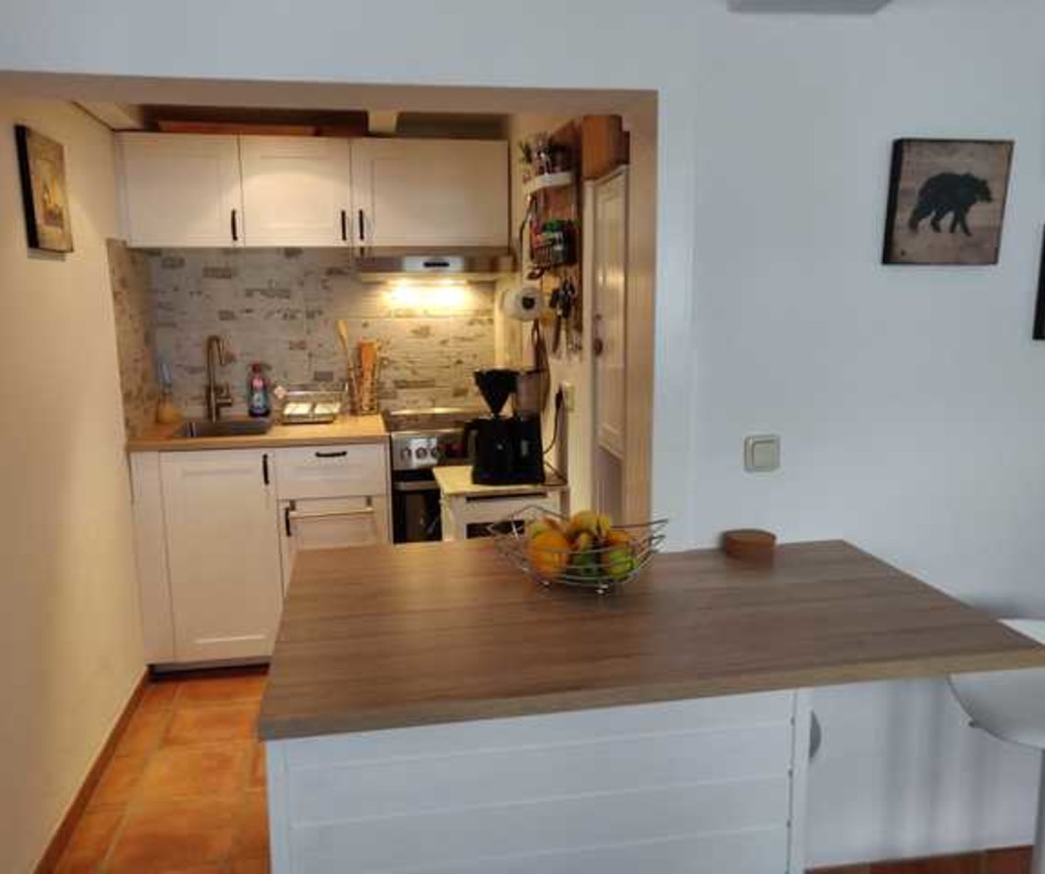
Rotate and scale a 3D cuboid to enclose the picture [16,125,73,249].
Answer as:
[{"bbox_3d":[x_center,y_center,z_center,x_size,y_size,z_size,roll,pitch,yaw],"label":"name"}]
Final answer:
[{"bbox_3d":[-1.283,-0.656,2.267,0.025,0.300,0.270,-2,10,-10],"label":"picture"}]

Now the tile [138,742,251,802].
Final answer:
[{"bbox_3d":[-0.998,1.028,2.595,0.290,0.015,0.290,-2,10,-10],"label":"tile"}]

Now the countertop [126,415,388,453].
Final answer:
[{"bbox_3d":[-1.005,-0.024,3.333,0.920,0.040,0.610,-2,10,-10],"label":"countertop"}]

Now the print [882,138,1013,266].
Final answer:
[{"bbox_3d":[0.885,-0.485,1.753,0.253,0.252,0.037,-2,10,-10],"label":"print"}]

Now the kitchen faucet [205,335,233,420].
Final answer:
[{"bbox_3d":[-1.226,-0.236,3.428,0.100,0.350,0.215,-6,11,-30],"label":"kitchen faucet"}]

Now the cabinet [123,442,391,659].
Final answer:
[{"bbox_3d":[-0.997,0.389,3.407,0.905,0.800,0.610,-2,10,-10],"label":"cabinet"}]

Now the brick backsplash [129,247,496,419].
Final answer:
[{"bbox_3d":[-0.821,-0.444,3.612,1.430,0.710,0.020,-2,10,-10],"label":"brick backsplash"}]

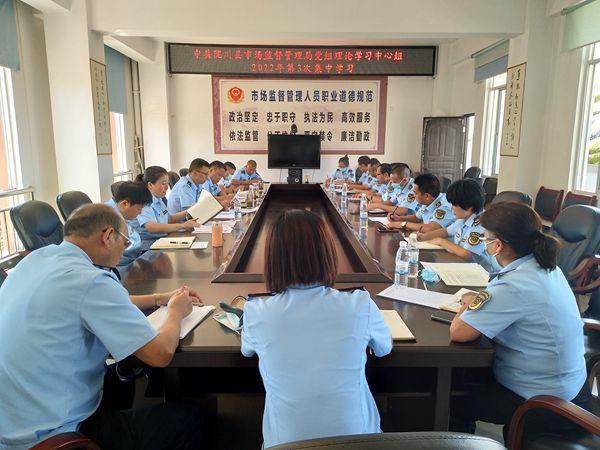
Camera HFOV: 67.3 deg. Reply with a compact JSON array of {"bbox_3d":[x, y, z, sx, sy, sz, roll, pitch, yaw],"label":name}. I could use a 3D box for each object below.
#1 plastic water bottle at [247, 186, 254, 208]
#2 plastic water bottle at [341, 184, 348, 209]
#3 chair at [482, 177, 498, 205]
[{"bbox_3d":[-0.548,-0.311,5.036,0.066,0.236,0.066,0,10,0],"label":"plastic water bottle"},{"bbox_3d":[0.547,-0.393,5.523,0.065,0.232,0.065,0,10,0],"label":"plastic water bottle"},{"bbox_3d":[2.981,-0.269,7.285,0.600,0.905,0.580,-4,11,-22],"label":"chair"}]

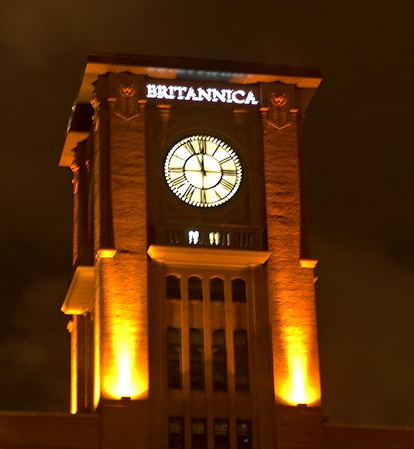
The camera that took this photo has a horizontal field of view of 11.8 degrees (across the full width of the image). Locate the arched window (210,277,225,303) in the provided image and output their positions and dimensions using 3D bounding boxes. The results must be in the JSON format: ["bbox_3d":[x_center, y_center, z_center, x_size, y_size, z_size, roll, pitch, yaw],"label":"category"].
[{"bbox_3d":[0.485,3.007,92.748,0.687,1.174,0.200,3,-23,-10],"label":"arched window"}]

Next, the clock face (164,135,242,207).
[{"bbox_3d":[-0.166,-2.534,94.948,3.707,3.740,0.250,3,-23,-10],"label":"clock face"}]

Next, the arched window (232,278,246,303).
[{"bbox_3d":[1.497,3.059,92.930,0.670,1.156,0.200,3,-23,-10],"label":"arched window"}]

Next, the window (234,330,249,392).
[{"bbox_3d":[1.587,6.225,91.584,0.745,2.962,0.200,3,-23,-10],"label":"window"}]

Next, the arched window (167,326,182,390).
[{"bbox_3d":[-1.439,6.042,91.053,0.667,2.970,0.200,3,-23,-10],"label":"arched window"}]

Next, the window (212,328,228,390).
[{"bbox_3d":[0.580,6.145,91.415,0.765,2.958,0.200,3,-23,-10],"label":"window"}]

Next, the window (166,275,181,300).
[{"bbox_3d":[-1.518,2.889,92.395,0.681,1.169,0.200,3,-23,-10],"label":"window"}]

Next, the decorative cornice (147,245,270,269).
[{"bbox_3d":[0.068,1.629,92.649,5.721,0.550,1.100,3,-23,-10],"label":"decorative cornice"}]

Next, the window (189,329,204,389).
[{"bbox_3d":[-0.438,6.094,91.232,0.706,2.966,0.200,3,-23,-10],"label":"window"}]

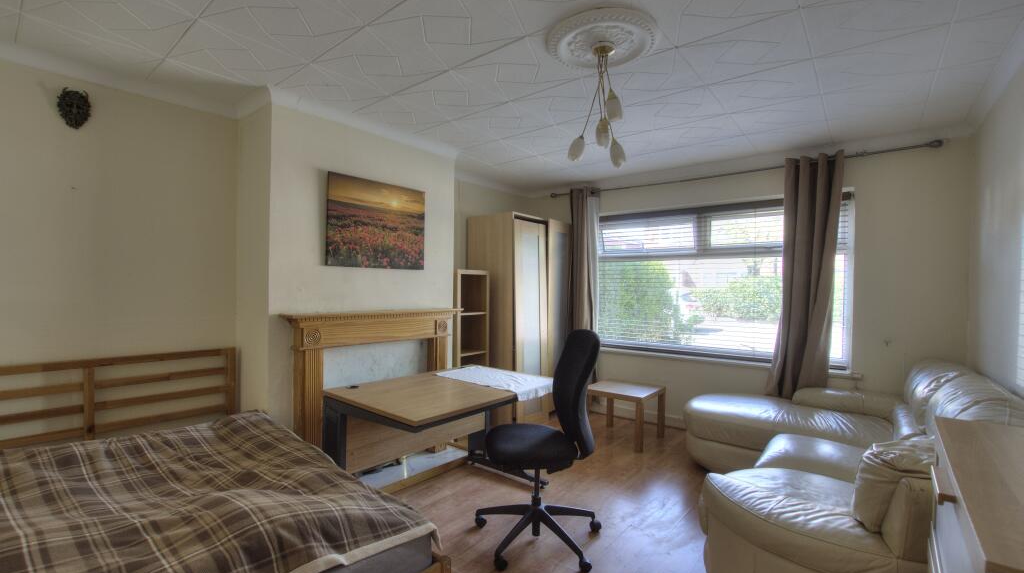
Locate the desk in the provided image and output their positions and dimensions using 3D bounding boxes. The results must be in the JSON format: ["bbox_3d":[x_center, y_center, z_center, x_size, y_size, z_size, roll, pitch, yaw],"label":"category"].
[{"bbox_3d":[-0.369,0.950,2.531,0.780,0.720,1.150,1,0,41],"label":"desk"}]

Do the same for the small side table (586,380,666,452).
[{"bbox_3d":[0.990,1.110,3.761,0.510,0.438,0.490,1,0,38],"label":"small side table"}]

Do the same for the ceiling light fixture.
[{"bbox_3d":[0.395,-0.804,1.893,0.485,0.600,0.485,1,0,0],"label":"ceiling light fixture"}]

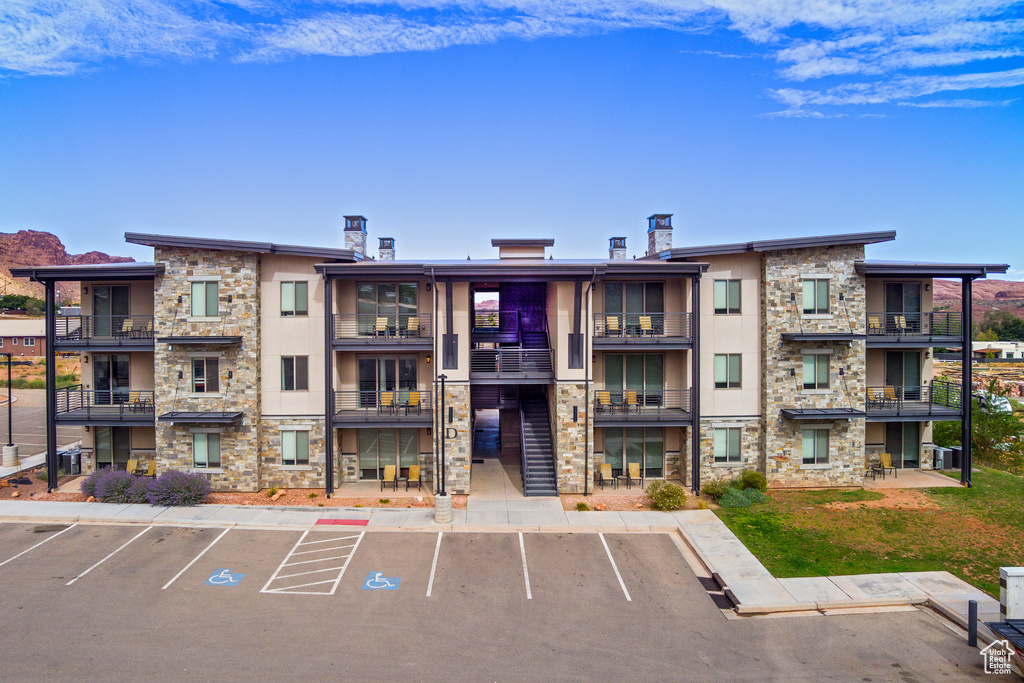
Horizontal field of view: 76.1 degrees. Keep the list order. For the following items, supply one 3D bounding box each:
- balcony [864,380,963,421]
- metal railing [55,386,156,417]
[{"bbox_3d":[17.482,2.632,29.499,4.220,1.500,2.100,0,2,-1],"label":"balcony"},{"bbox_3d":[-16.838,2.564,27.888,4.025,1.130,1.680,0,2,-1],"label":"metal railing"}]

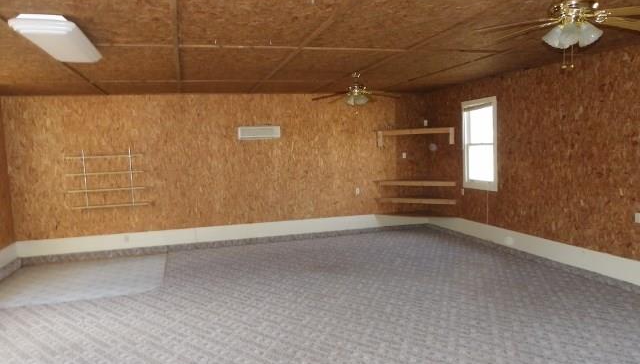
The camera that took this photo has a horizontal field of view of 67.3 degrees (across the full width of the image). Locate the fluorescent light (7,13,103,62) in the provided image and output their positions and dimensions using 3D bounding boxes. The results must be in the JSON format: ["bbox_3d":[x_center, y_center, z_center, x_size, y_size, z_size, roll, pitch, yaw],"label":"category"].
[{"bbox_3d":[-2.160,-1.184,4.071,0.430,0.130,1.240,-3,5,-16],"label":"fluorescent light"}]

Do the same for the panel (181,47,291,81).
[{"bbox_3d":[-1.140,-1.451,6.058,1.219,0.030,2.440,-3,5,-16],"label":"panel"}]

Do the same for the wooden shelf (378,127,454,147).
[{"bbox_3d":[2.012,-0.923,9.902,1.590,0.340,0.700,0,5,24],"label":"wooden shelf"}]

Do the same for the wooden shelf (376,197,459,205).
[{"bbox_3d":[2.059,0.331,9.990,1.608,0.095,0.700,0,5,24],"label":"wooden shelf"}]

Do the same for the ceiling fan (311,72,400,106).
[{"bbox_3d":[0.529,-1.336,7.005,1.310,0.485,1.310,-3,5,-16],"label":"ceiling fan"}]

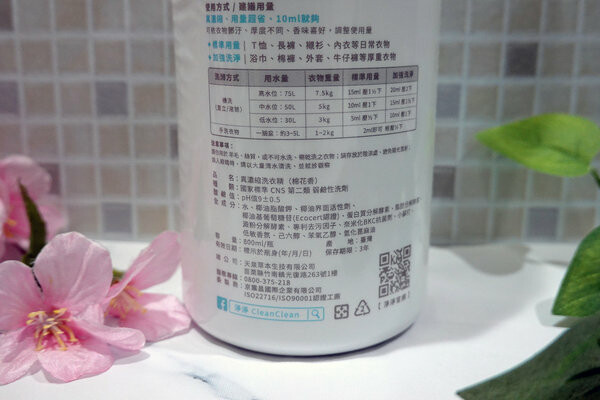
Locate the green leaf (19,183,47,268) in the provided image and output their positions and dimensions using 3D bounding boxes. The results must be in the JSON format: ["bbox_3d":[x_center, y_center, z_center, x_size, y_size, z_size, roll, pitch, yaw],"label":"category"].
[{"bbox_3d":[-0.099,0.010,0.247,0.011,0.032,0.008,-12,13,-23],"label":"green leaf"}]

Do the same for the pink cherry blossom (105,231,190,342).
[{"bbox_3d":[-0.054,0.029,0.230,0.035,0.034,0.031,-7,13,-33],"label":"pink cherry blossom"}]

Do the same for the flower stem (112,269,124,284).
[{"bbox_3d":[-0.067,0.028,0.242,0.006,0.006,0.008,-8,14,-37],"label":"flower stem"}]

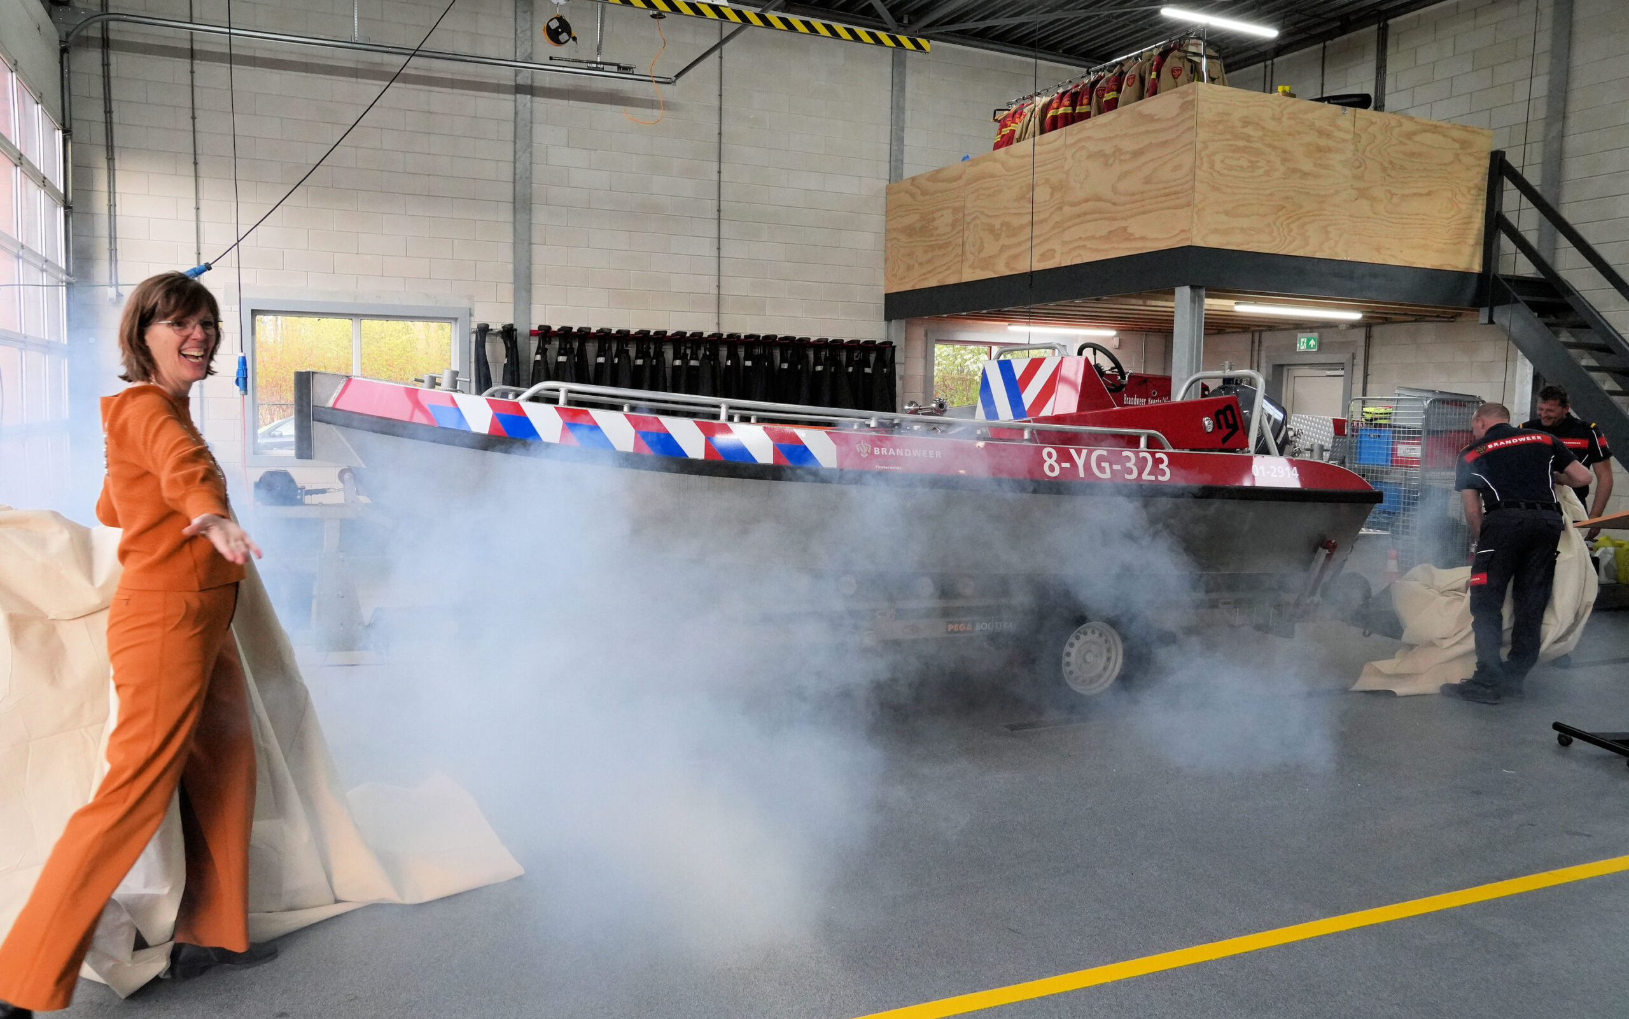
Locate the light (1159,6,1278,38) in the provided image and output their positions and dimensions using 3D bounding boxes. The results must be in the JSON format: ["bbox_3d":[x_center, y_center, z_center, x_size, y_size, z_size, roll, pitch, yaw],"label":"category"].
[{"bbox_3d":[4.219,-5.042,12.668,1.570,0.090,0.100,-1,6,-24],"label":"light"}]

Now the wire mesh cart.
[{"bbox_3d":[5.357,-0.146,10.977,0.730,1.732,0.780,-1,6,-24],"label":"wire mesh cart"}]

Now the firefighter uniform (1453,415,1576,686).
[{"bbox_3d":[4.066,0.258,7.120,0.580,1.480,0.450,2,5,8],"label":"firefighter uniform"}]

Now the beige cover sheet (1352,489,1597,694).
[{"bbox_3d":[3.989,0.423,7.389,1.400,1.200,1.250,3,6,24],"label":"beige cover sheet"}]

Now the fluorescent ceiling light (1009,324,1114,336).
[{"bbox_3d":[2.837,-2.028,13.900,1.570,0.090,0.100,-1,6,-24],"label":"fluorescent ceiling light"}]

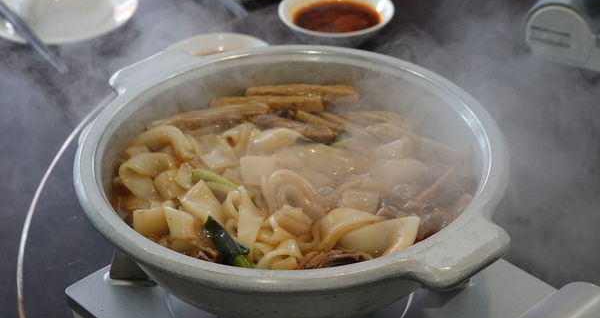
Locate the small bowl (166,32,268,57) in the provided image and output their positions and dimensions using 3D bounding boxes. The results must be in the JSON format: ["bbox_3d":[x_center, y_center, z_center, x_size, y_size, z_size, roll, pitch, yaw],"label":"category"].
[{"bbox_3d":[-0.081,-0.085,1.327,0.116,0.034,0.116,0,35,0],"label":"small bowl"}]

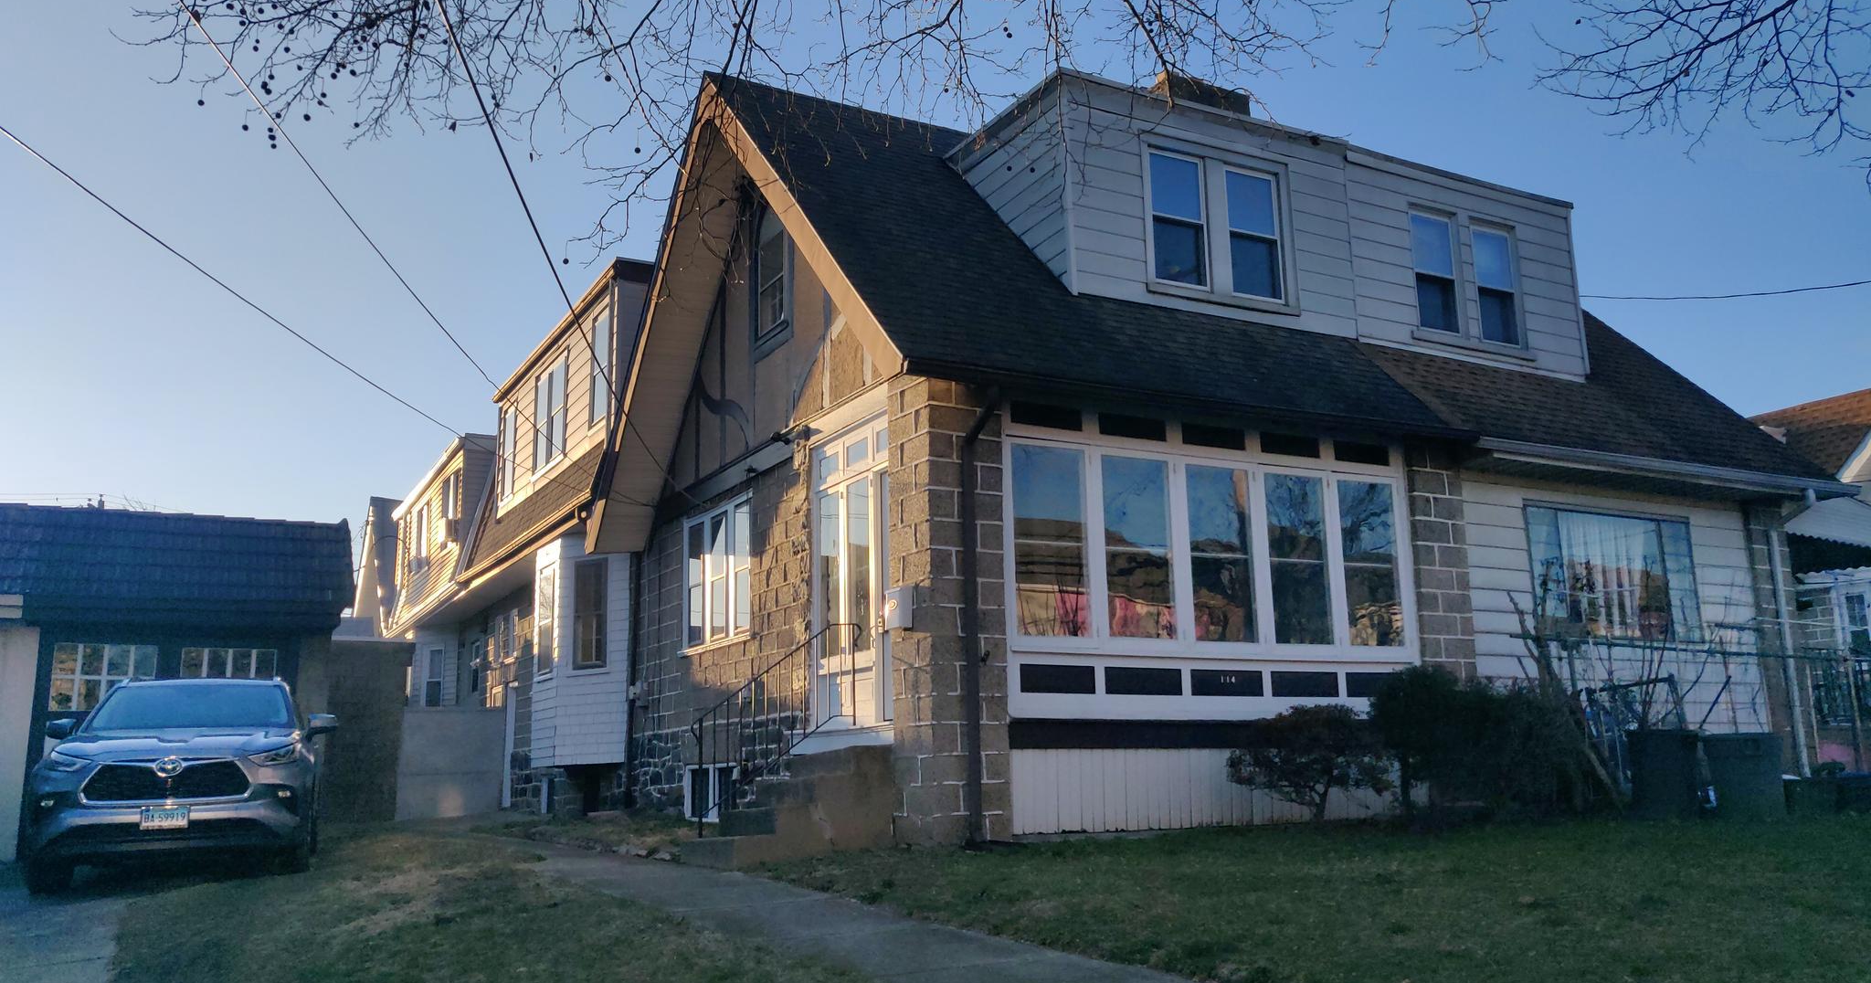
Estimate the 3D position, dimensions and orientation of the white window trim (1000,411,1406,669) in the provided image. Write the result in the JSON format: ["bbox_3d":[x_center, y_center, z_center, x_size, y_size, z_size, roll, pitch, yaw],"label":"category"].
[{"bbox_3d":[2.246,0.465,10.527,4.006,1.711,0.141,5,-12,-28],"label":"white window trim"}]

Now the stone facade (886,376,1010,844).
[{"bbox_3d":[0.093,0.805,9.600,0.604,3.221,0.604,5,-12,-28],"label":"stone facade"}]

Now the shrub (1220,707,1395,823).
[{"bbox_3d":[2.728,1.980,9.869,1.127,0.866,1.057,5,-12,-28],"label":"shrub"}]

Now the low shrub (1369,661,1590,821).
[{"bbox_3d":[4.280,1.976,10.650,1.711,1.228,1.258,5,-12,-28],"label":"low shrub"}]

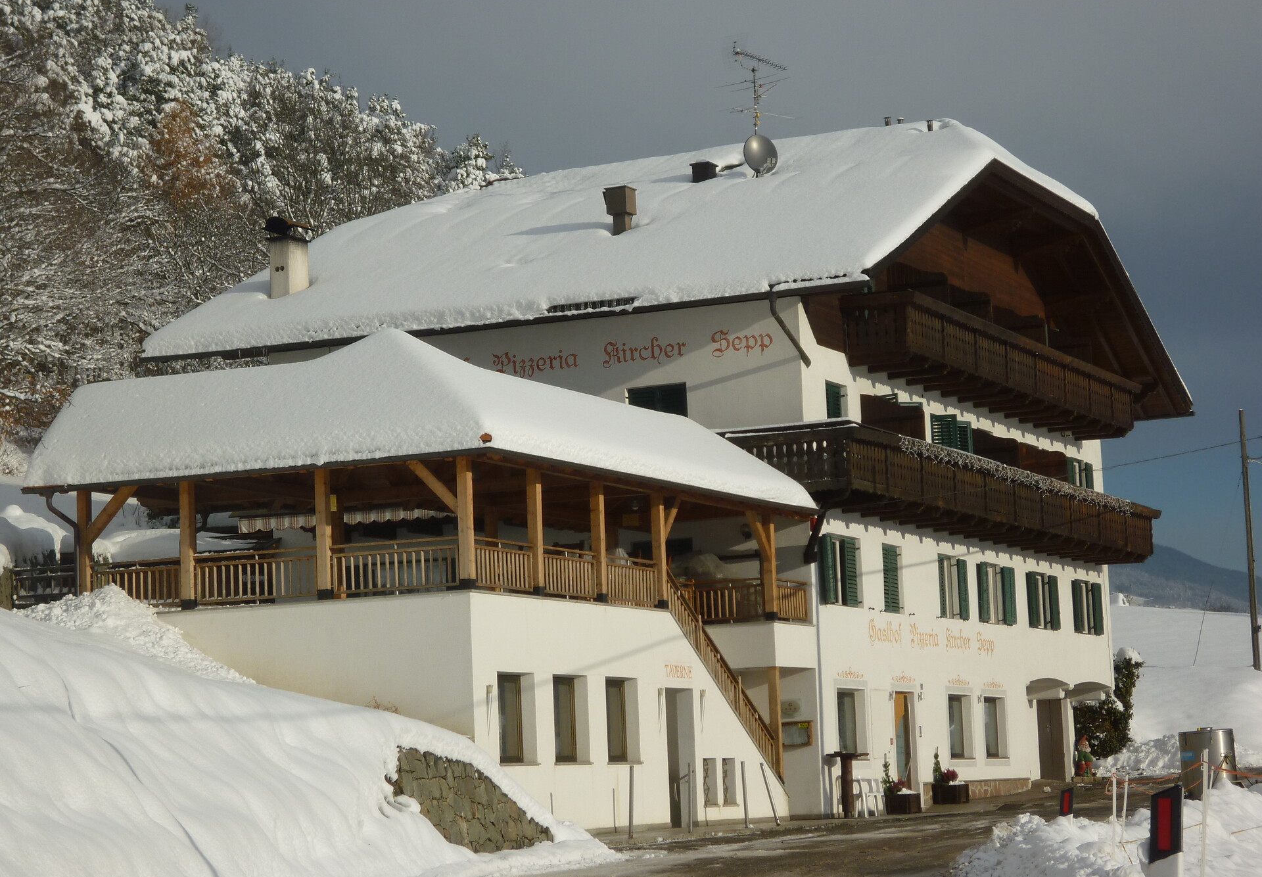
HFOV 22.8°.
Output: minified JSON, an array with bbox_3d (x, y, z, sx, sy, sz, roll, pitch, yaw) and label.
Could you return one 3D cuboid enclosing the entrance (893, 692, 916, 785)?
[{"bbox_3d":[5.155,5.964,59.660,0.120,2.250,1.200,-5,-7,23],"label":"entrance"}]

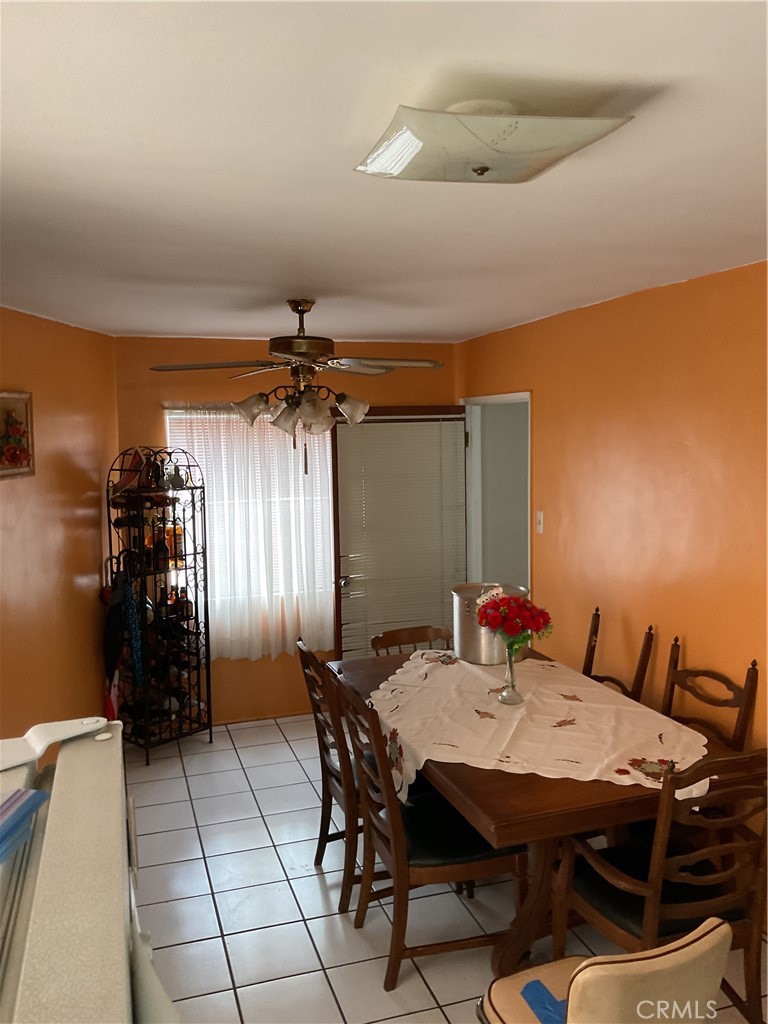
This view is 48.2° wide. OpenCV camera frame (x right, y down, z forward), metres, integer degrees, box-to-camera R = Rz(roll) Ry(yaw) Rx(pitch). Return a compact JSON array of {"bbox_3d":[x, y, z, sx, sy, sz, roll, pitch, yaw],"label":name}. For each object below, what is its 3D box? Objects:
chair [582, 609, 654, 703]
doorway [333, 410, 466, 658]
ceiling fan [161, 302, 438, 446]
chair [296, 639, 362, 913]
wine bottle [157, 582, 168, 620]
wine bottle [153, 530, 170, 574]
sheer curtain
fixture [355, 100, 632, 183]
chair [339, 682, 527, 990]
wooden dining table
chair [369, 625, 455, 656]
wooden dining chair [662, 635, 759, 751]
[{"bbox_3d":[0.849,0.990,3.895,0.565,1.005,0.484,-3,6,-18],"label":"chair"},{"bbox_3d":[0.125,0.321,5.631,0.885,2.010,0.057,-3,6,-18],"label":"doorway"},{"bbox_3d":[-0.371,-0.638,3.796,1.256,0.568,1.256,-3,6,-18],"label":"ceiling fan"},{"bbox_3d":[-0.024,1.038,3.569,0.565,1.005,0.477,-3,6,-18],"label":"chair"},{"bbox_3d":[-1.295,0.531,5.037,0.068,0.201,0.068,5,8,43],"label":"wine bottle"},{"bbox_3d":[-1.298,0.219,5.007,0.085,0.270,0.085,5,8,43],"label":"wine bottle"},{"bbox_3d":[-0.808,0.148,5.412,1.052,1.627,0.079,-3,6,-18],"label":"sheer curtain"},{"bbox_3d":[0.166,-0.650,1.525,0.364,0.104,0.361,-3,6,-18],"label":"fixture"},{"bbox_3d":[0.157,1.083,3.095,0.568,1.005,0.484,-3,6,-18],"label":"chair"},{"bbox_3d":[0.513,1.168,3.478,1.036,0.747,1.790,-3,6,-18],"label":"wooden dining table"},{"bbox_3d":[0.252,1.038,4.336,0.470,0.840,0.520,-3,6,-23],"label":"chair"},{"bbox_3d":[1.038,1.046,3.315,0.565,1.005,0.484,-3,6,-18],"label":"wooden dining chair"}]

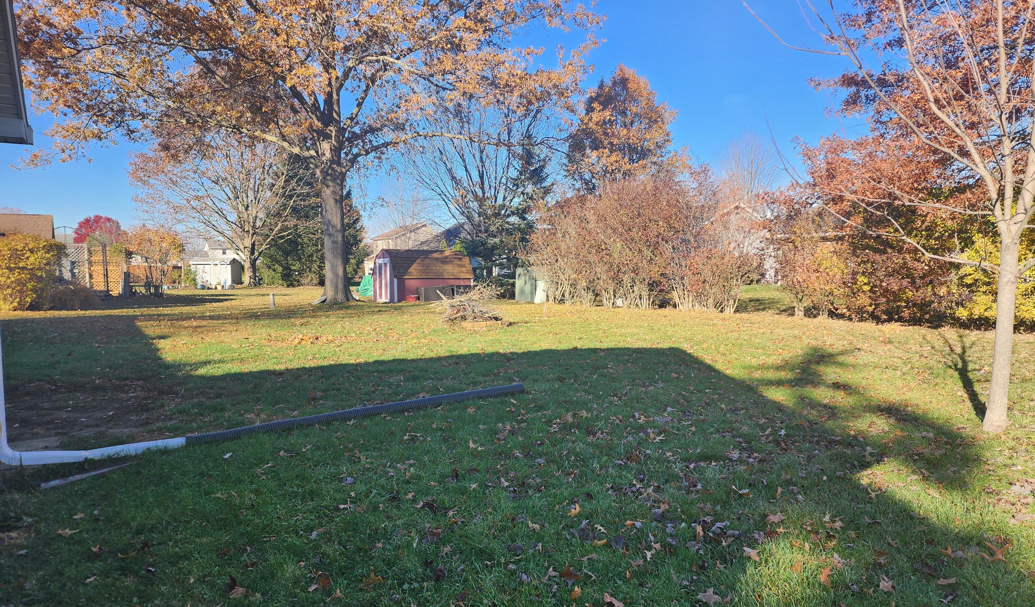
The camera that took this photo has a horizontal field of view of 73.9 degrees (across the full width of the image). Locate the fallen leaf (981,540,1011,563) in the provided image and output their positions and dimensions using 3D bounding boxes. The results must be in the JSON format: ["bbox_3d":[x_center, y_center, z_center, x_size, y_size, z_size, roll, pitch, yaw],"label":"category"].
[{"bbox_3d":[2.475,1.283,3.555,0.127,0.065,0.159,3,4,35],"label":"fallen leaf"}]

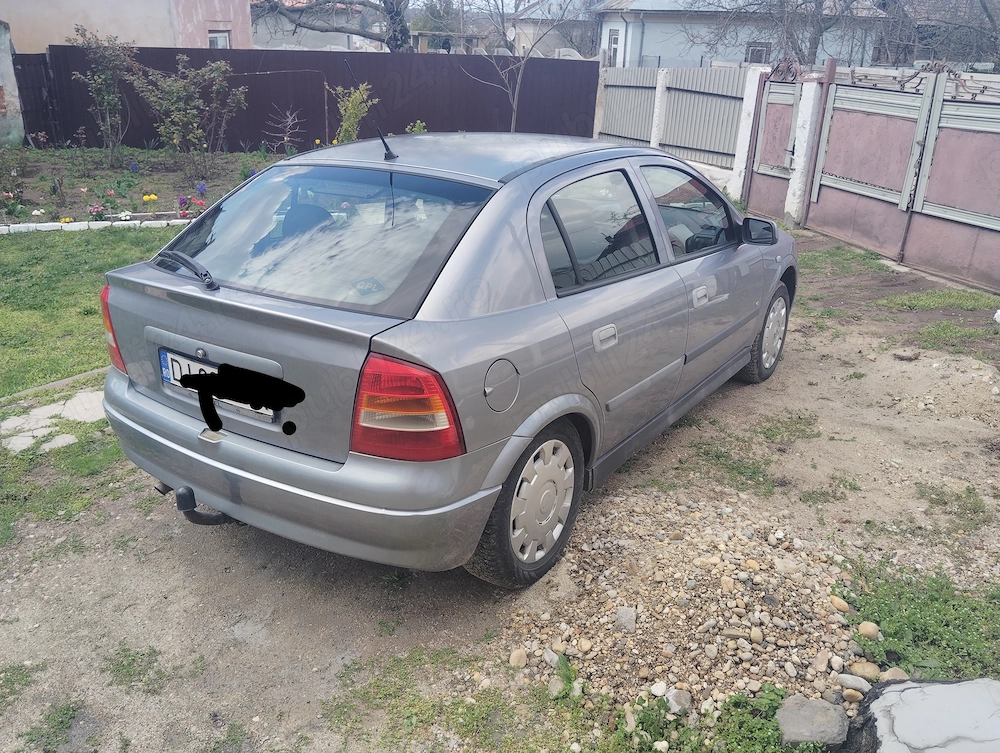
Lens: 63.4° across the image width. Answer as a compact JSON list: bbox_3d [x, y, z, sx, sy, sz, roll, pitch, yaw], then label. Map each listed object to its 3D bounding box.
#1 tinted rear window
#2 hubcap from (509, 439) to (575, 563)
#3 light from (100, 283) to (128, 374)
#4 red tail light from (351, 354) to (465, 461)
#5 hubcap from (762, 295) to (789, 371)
[{"bbox_3d":[-0.601,-0.490,2.615,1.176,0.095,0.708,14,51,31],"label":"tinted rear window"},{"bbox_3d":[0.141,0.408,2.646,0.050,0.413,0.413,14,22,31],"label":"hubcap"},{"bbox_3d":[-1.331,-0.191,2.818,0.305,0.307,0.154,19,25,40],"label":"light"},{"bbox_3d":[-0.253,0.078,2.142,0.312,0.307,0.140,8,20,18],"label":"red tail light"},{"bbox_3d":[1.593,-0.253,4.707,0.050,0.413,0.413,14,22,31],"label":"hubcap"}]

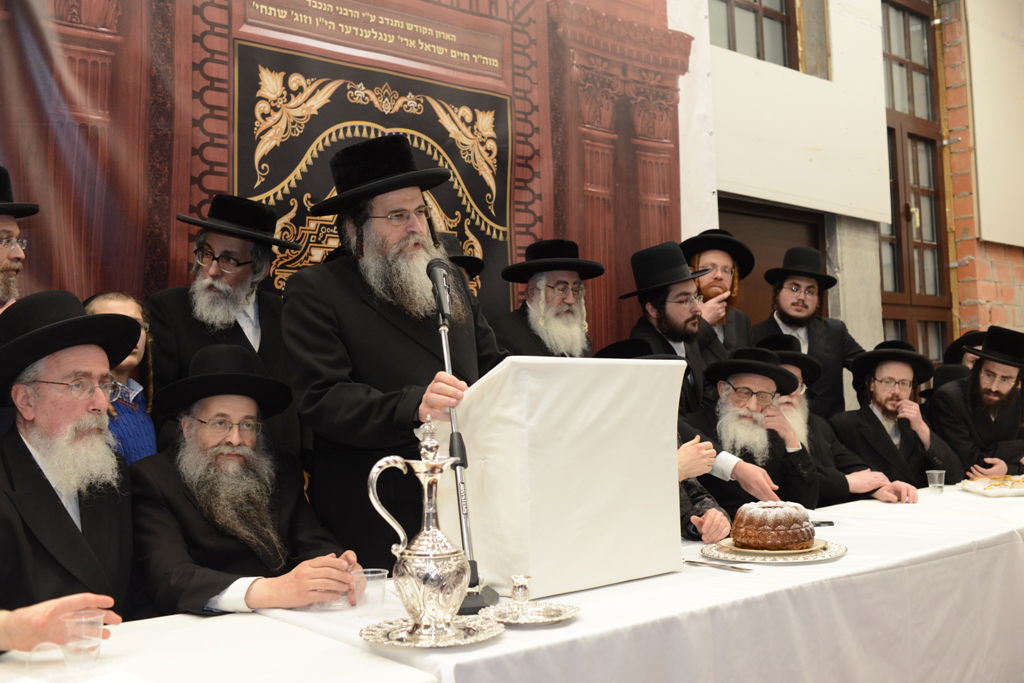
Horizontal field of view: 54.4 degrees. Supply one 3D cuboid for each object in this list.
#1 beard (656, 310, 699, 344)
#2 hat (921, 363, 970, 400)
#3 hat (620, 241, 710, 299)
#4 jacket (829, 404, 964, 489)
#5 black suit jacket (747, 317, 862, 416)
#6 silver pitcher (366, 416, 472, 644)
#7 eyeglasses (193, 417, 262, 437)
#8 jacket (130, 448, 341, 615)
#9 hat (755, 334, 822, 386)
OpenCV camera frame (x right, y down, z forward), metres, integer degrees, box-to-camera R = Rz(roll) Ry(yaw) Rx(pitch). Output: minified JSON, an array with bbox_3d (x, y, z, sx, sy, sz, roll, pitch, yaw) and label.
[{"bbox_3d":[0.612,-0.052,3.680,0.105,0.120,0.125,-5,-1,41],"label":"beard"},{"bbox_3d":[2.129,0.193,4.800,0.330,0.135,0.370,-4,-11,35],"label":"hat"},{"bbox_3d":[0.555,-0.280,3.720,0.355,0.145,0.325,-17,1,0],"label":"hat"},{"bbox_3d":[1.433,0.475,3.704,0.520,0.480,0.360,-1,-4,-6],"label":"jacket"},{"bbox_3d":[1.290,0.250,4.380,0.520,0.680,0.300,-2,-4,6],"label":"black suit jacket"},{"bbox_3d":[-0.166,0.338,1.810,0.185,0.395,0.140,-1,-4,0],"label":"silver pitcher"},{"bbox_3d":[-0.662,0.191,2.306,0.140,0.040,0.135,5,0,-36],"label":"eyeglasses"},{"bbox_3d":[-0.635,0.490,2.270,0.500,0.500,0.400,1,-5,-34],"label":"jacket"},{"bbox_3d":[0.976,0.073,3.620,0.320,0.115,0.345,-2,-19,12],"label":"hat"}]

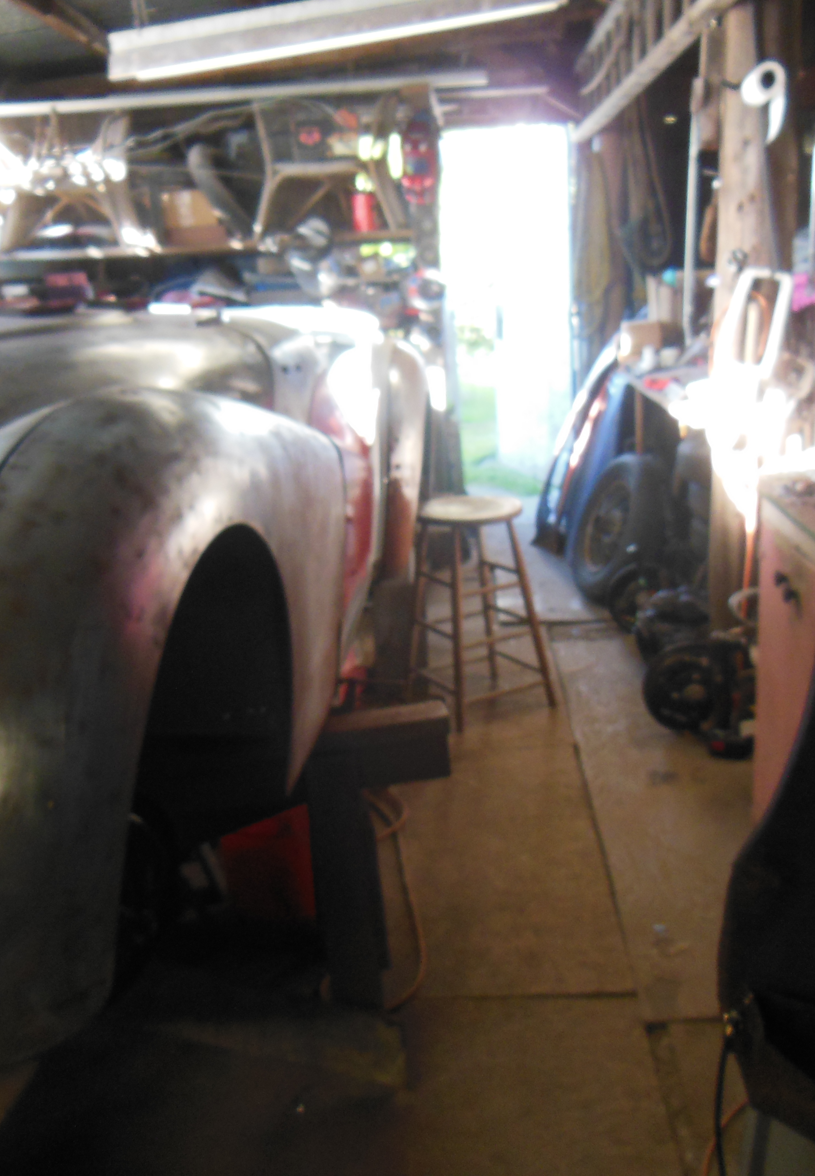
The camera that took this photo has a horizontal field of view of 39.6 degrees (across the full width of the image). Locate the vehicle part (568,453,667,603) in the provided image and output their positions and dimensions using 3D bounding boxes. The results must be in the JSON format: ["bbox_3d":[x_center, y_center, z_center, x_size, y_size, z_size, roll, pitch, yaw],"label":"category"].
[{"bbox_3d":[0.899,-0.246,4.795,0.170,0.650,0.650,17,12,-13],"label":"vehicle part"}]

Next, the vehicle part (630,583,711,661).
[{"bbox_3d":[0.968,0.107,4.177,0.300,0.230,0.280,-2,16,3],"label":"vehicle part"}]

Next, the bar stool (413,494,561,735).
[{"bbox_3d":[0.218,0.064,3.684,0.377,0.662,0.377,-11,17,-27],"label":"bar stool"}]

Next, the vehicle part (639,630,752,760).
[{"bbox_3d":[0.874,0.298,3.399,0.320,0.290,0.280,-2,16,3],"label":"vehicle part"}]

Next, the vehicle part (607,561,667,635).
[{"bbox_3d":[0.903,0.032,4.384,0.270,0.270,0.160,-2,16,3],"label":"vehicle part"}]

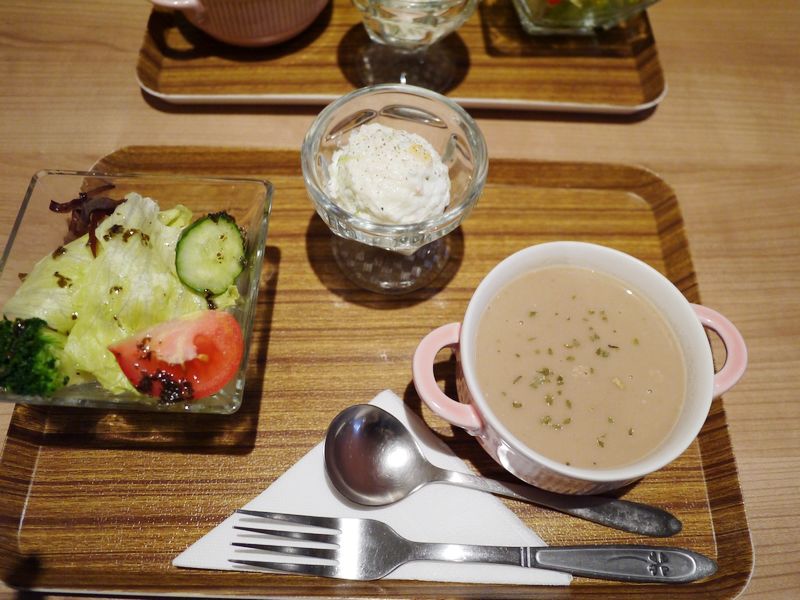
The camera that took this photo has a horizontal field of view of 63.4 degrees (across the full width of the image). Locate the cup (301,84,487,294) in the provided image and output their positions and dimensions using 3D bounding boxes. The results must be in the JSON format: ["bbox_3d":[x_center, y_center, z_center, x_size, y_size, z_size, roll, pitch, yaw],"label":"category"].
[{"bbox_3d":[-0.003,-0.048,0.315,0.082,0.072,0.082,1,65,-2],"label":"cup"}]

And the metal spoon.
[{"bbox_3d":[0.046,0.081,0.283,0.161,0.020,0.044,12,65,3],"label":"metal spoon"}]

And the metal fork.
[{"bbox_3d":[0.033,0.106,0.272,0.207,0.019,0.025,4,65,0],"label":"metal fork"}]

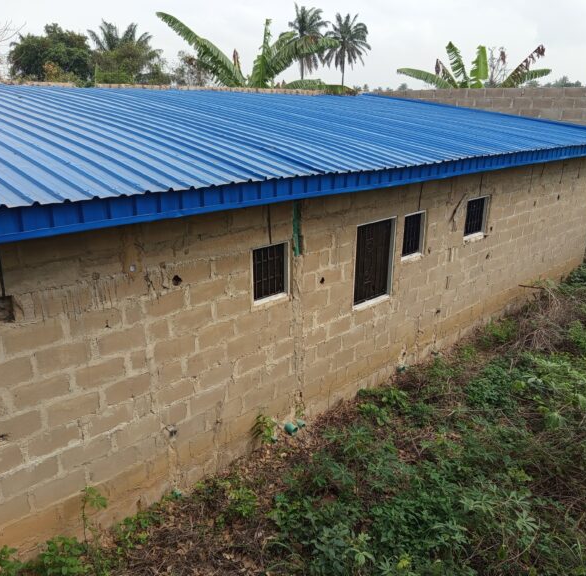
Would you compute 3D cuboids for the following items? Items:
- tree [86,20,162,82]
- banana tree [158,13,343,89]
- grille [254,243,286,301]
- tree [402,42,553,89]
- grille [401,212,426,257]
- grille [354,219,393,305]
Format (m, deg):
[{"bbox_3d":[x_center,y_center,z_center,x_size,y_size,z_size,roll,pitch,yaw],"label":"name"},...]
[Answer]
[{"bbox_3d":[-15.403,-18.885,49.782,6.851,11.047,7.000,-5,20,-15],"label":"tree"},{"bbox_3d":[-1.136,-4.312,14.981,4.995,6.083,4.400,-1,19,-4],"label":"banana tree"},{"bbox_3d":[-0.290,-0.187,5.909,0.499,0.606,0.050,-16,25,-40],"label":"grille"},{"bbox_3d":[5.606,-4.903,17.421,4.648,5.713,4.200,6,20,16],"label":"tree"},{"bbox_3d":[1.659,-0.771,7.572,0.464,0.611,0.050,-16,25,-40],"label":"grille"},{"bbox_3d":[1.040,-0.350,7.126,0.761,1.109,0.050,-16,25,-40],"label":"grille"}]

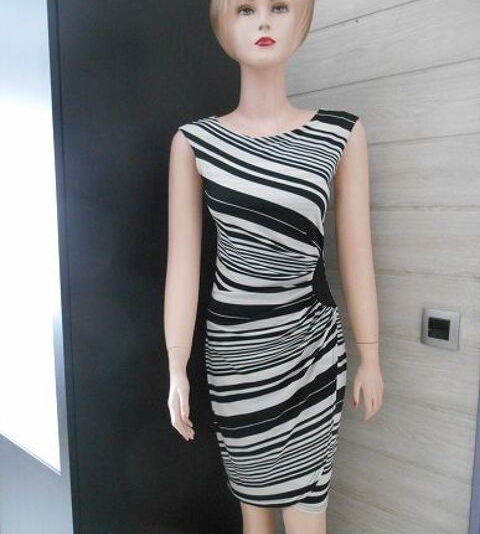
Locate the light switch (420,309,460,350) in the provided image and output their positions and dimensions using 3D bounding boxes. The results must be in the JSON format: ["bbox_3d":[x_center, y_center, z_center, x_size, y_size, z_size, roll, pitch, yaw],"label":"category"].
[{"bbox_3d":[0.449,0.138,1.077,0.082,0.083,0.012,5,8,40],"label":"light switch"}]

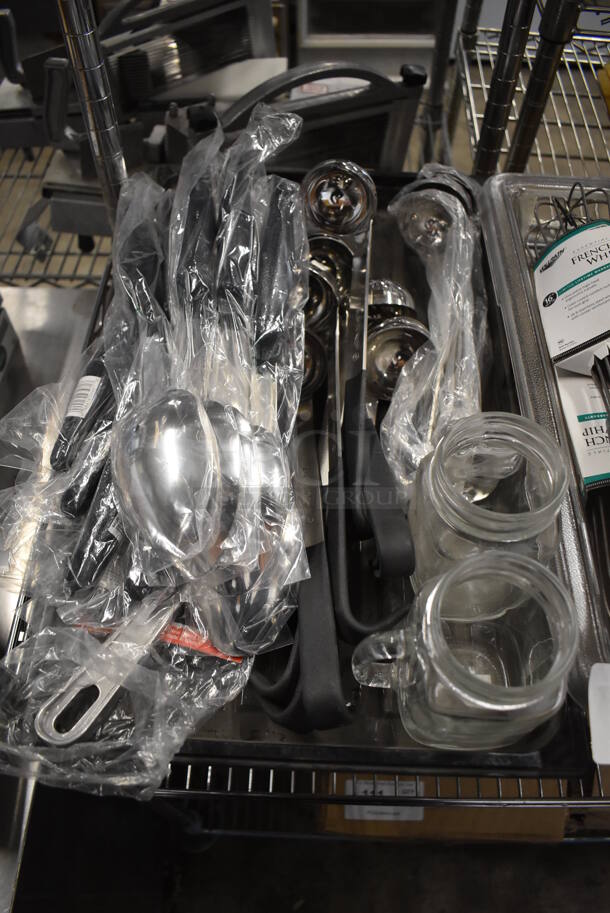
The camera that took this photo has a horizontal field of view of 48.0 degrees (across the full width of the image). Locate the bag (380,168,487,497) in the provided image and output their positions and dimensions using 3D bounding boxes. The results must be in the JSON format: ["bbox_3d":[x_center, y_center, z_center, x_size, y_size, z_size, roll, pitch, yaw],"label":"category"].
[{"bbox_3d":[0.112,-0.121,0.568,0.080,0.070,0.340,4,52,5],"label":"bag"}]

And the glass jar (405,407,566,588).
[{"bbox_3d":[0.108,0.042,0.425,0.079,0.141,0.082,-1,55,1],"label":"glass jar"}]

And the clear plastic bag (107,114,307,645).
[{"bbox_3d":[-0.064,-0.095,0.508,0.126,0.120,0.430,-3,52,0],"label":"clear plastic bag"}]

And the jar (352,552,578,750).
[{"bbox_3d":[0.081,0.114,0.379,0.106,0.141,0.078,-1,57,1],"label":"jar"}]

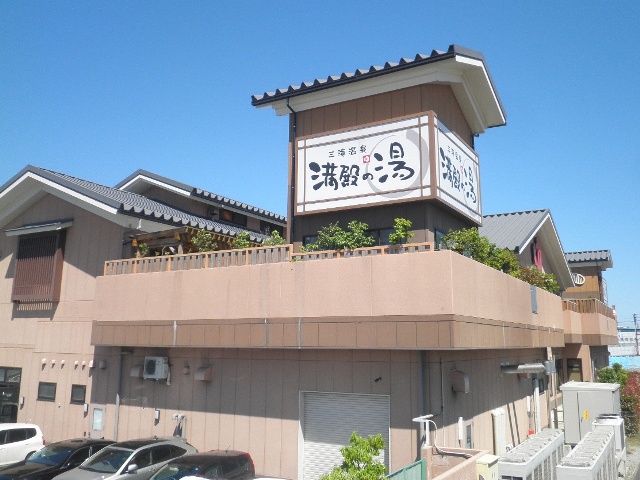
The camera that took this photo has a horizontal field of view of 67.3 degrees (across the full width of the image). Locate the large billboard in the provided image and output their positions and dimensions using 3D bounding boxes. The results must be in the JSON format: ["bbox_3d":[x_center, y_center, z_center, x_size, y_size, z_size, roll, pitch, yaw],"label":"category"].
[{"bbox_3d":[2.739,-2.169,18.499,5.638,2.987,4.514,-6,-14,27],"label":"large billboard"}]

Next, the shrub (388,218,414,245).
[{"bbox_3d":[2.583,-0.205,15.146,0.720,0.943,0.680,-6,-13,25],"label":"shrub"}]

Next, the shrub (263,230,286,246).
[{"bbox_3d":[-1.669,0.043,17.538,0.800,0.800,0.720,-6,-13,25],"label":"shrub"}]

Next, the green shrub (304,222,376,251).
[{"bbox_3d":[0.624,-0.089,16.145,2.100,1.098,0.950,-6,-13,25],"label":"green shrub"}]

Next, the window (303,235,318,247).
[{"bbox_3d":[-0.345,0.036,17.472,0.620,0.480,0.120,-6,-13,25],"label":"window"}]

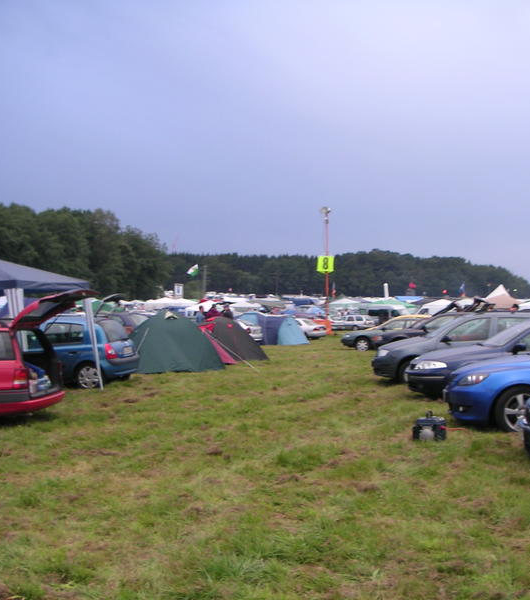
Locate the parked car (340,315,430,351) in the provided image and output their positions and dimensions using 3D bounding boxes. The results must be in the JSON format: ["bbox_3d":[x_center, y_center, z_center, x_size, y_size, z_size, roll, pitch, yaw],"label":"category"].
[{"bbox_3d":[5.200,1.240,33.850,4.400,1.410,1.700,-1,-1,0],"label":"parked car"}]

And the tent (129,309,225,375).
[{"bbox_3d":[-2.460,1.030,22.400,2.700,1.520,2.400,0,-1,-5],"label":"tent"}]

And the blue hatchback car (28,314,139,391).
[{"bbox_3d":[-4.460,1.050,17.680,3.770,1.420,1.640,-1,-1,12],"label":"blue hatchback car"}]

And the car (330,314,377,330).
[{"bbox_3d":[7.950,2.020,79.000,4.300,1.430,1.700,-1,-1,40],"label":"car"}]

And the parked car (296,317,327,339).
[{"bbox_3d":[1.620,1.760,55.000,4.400,1.410,1.700,-1,-1,37],"label":"parked car"}]

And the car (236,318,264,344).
[{"bbox_3d":[-2.340,1.460,43.400,4.300,1.410,1.700,-1,-1,29],"label":"car"}]

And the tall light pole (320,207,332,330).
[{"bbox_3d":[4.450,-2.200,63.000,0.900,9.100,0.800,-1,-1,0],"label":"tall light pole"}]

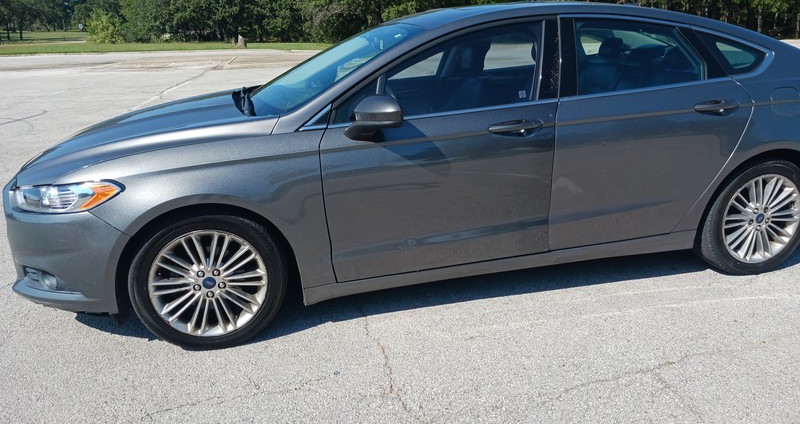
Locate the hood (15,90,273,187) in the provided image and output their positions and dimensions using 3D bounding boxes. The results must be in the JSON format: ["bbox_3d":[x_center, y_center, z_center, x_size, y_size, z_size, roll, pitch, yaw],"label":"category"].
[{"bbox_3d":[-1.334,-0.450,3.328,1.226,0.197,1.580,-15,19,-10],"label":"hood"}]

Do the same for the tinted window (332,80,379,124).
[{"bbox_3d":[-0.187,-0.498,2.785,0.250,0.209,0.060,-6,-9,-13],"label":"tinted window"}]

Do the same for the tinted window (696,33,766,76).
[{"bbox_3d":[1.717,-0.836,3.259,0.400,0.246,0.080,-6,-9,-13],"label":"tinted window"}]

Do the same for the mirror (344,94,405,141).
[{"bbox_3d":[-0.109,-0.394,2.621,0.220,0.190,0.230,-6,17,-13],"label":"mirror"}]

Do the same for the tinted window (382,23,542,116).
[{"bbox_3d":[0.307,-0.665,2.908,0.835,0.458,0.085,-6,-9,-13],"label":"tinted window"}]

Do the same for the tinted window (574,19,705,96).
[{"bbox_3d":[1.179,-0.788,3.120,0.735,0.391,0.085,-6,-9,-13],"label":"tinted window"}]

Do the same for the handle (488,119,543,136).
[{"bbox_3d":[0.523,-0.387,2.825,0.250,0.055,0.060,-9,17,-11],"label":"handle"}]

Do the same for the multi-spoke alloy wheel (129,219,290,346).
[{"bbox_3d":[-0.855,0.273,2.815,0.668,0.668,0.235,-4,16,-9],"label":"multi-spoke alloy wheel"}]

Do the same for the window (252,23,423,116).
[{"bbox_3d":[-0.451,-0.810,3.449,1.013,0.160,1.400,-28,20,-5],"label":"window"}]

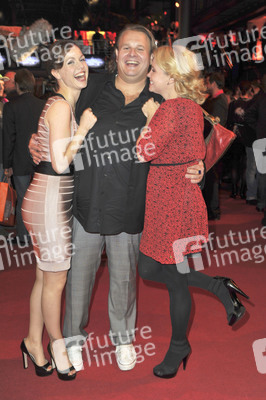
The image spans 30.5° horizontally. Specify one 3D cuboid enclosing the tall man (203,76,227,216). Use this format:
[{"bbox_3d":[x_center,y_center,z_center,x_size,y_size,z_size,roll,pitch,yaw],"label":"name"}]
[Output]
[{"bbox_3d":[1.020,-0.642,6.138,0.340,1.820,0.500,5,12,25],"label":"tall man"}]

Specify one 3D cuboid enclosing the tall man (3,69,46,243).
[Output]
[{"bbox_3d":[-1.110,-0.435,5.109,0.510,1.800,0.320,-5,12,-25],"label":"tall man"}]

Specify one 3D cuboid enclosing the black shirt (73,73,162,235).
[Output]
[{"bbox_3d":[-0.070,-0.222,2.604,0.620,0.820,0.360,0,11,-2],"label":"black shirt"}]

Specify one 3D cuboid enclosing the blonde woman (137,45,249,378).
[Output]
[{"bbox_3d":[0.320,0.096,2.563,0.610,1.710,0.460,-1,11,-5],"label":"blonde woman"}]

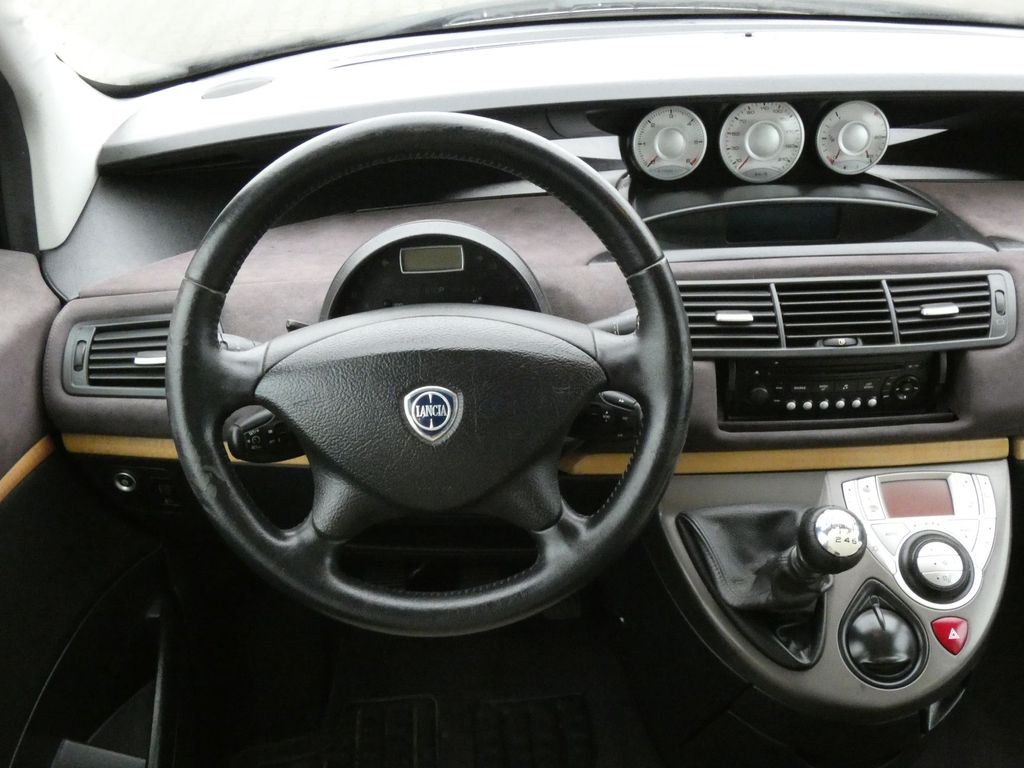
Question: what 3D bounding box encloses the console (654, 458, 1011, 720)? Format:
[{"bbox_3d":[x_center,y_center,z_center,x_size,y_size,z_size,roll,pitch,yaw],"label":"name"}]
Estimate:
[{"bbox_3d":[0.314,0.185,0.958,0.345,0.100,0.240,-2,76,-4],"label":"console"}]

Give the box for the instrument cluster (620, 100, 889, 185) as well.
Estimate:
[{"bbox_3d":[0.275,-0.279,1.208,0.295,0.105,0.060,1,22,0],"label":"instrument cluster"}]

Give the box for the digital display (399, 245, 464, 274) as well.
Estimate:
[{"bbox_3d":[-0.074,-0.116,0.991,0.060,0.029,0.012,-2,4,-4],"label":"digital display"}]

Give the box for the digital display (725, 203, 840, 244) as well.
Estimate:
[{"bbox_3d":[0.289,-0.173,1.147,0.122,0.046,0.015,-2,9,-4],"label":"digital display"}]

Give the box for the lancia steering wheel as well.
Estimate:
[{"bbox_3d":[-0.059,-0.006,0.804,0.385,0.385,0.095,-2,3,-4],"label":"lancia steering wheel"}]

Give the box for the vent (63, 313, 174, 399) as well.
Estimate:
[{"bbox_3d":[-0.347,-0.023,1.015,0.150,0.030,0.077,-1,78,-2],"label":"vent"}]

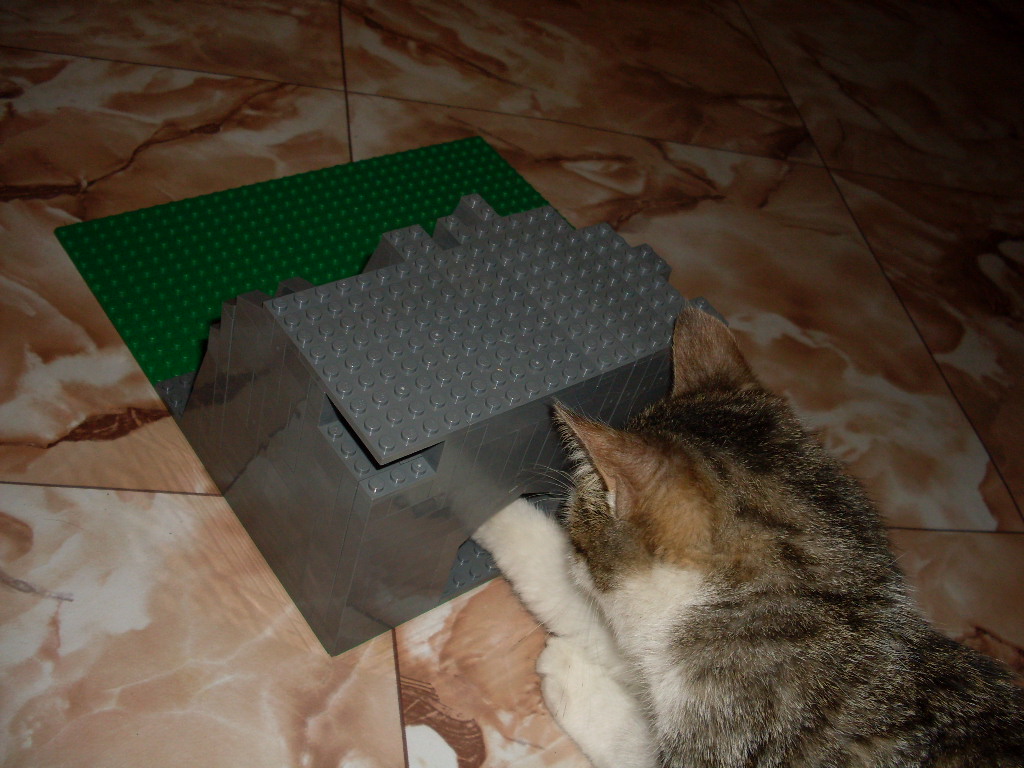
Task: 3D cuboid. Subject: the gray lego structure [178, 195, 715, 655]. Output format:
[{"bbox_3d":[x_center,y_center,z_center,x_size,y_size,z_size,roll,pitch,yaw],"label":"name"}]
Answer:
[{"bbox_3d":[0.004,-0.026,0.477,0.256,0.119,0.146,-21,57,-34],"label":"gray lego structure"}]

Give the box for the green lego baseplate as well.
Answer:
[{"bbox_3d":[-0.042,-0.023,0.543,0.256,0.004,0.256,-21,57,-34],"label":"green lego baseplate"}]

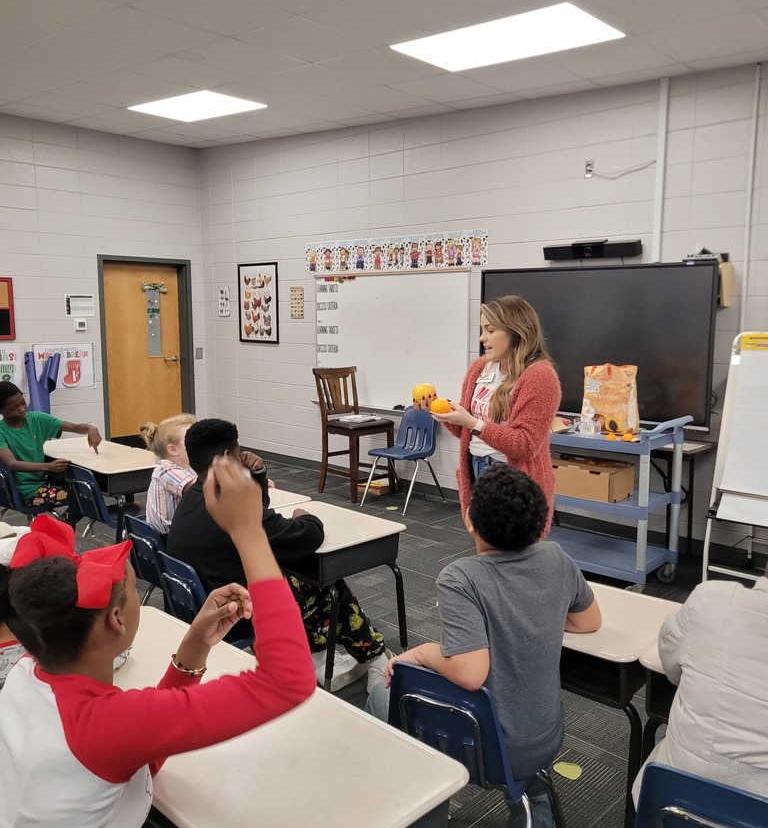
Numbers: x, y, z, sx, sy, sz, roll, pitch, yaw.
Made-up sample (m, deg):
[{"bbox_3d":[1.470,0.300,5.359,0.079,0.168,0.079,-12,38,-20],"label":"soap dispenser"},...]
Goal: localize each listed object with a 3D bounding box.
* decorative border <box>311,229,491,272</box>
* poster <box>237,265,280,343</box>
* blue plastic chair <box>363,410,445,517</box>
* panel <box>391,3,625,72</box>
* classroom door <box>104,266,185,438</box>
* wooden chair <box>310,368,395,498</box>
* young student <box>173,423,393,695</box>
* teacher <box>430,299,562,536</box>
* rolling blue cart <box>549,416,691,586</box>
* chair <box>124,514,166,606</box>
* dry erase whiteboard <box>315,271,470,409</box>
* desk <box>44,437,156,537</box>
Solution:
[{"bbox_3d":[0.026,-1.361,6.512,2.110,0.270,0.010,7,10,43],"label":"decorative border"},{"bbox_3d":[-1.286,-1.122,7.806,0.645,0.800,0.025,7,10,43],"label":"poster"},{"bbox_3d":[0.168,0.347,6.096,0.460,0.755,0.550,7,10,43],"label":"blue plastic chair"},{"bbox_3d":[0.652,-2.070,4.232,1.200,0.050,0.600,12,13,43],"label":"panel"},{"bbox_3d":[-2.543,-0.577,8.198,0.050,2.030,0.920,7,10,43],"label":"classroom door"},{"bbox_3d":[-0.233,0.147,6.505,0.500,1.050,0.540,-6,10,-42],"label":"wooden chair"},{"bbox_3d":[-0.390,0.562,2.852,0.880,1.140,0.530,-5,9,-38],"label":"young student"},{"bbox_3d":[0.440,0.330,2.997,0.480,1.580,0.480,-4,9,-34],"label":"teacher"},{"bbox_3d":[1.159,0.463,4.461,1.020,0.960,0.540,7,9,40],"label":"rolling blue cart"},{"bbox_3d":[-0.805,0.747,3.175,0.440,0.690,0.520,7,10,43],"label":"chair"},{"bbox_3d":[-0.014,-0.606,6.613,1.840,1.210,0.050,7,10,43],"label":"dry erase whiteboard"},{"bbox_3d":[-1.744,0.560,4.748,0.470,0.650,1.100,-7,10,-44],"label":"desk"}]

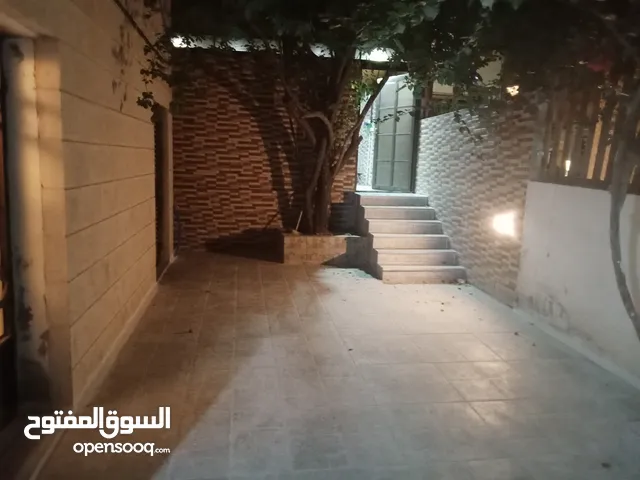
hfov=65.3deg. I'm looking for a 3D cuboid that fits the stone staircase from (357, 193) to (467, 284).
[{"bbox_3d":[1.185,-0.088,7.000,1.070,0.970,1.870,1,9,-8],"label":"stone staircase"}]

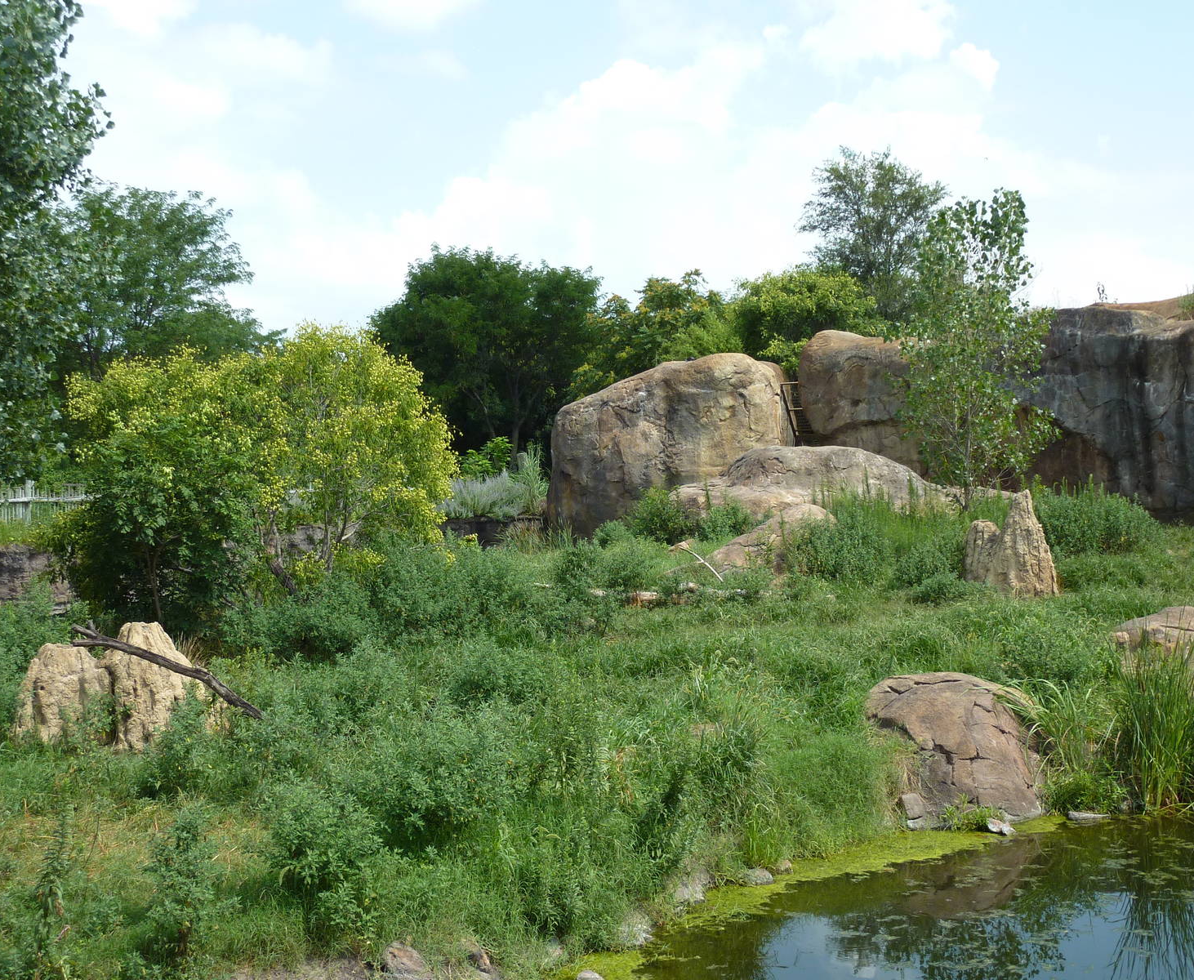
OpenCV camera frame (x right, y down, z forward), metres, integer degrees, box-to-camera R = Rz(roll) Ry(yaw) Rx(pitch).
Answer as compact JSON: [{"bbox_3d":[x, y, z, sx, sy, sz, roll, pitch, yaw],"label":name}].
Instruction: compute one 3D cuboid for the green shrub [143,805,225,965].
[{"bbox_3d":[-2.810,2.691,10.800,0.550,1.070,0.570,0,1,0],"label":"green shrub"}]

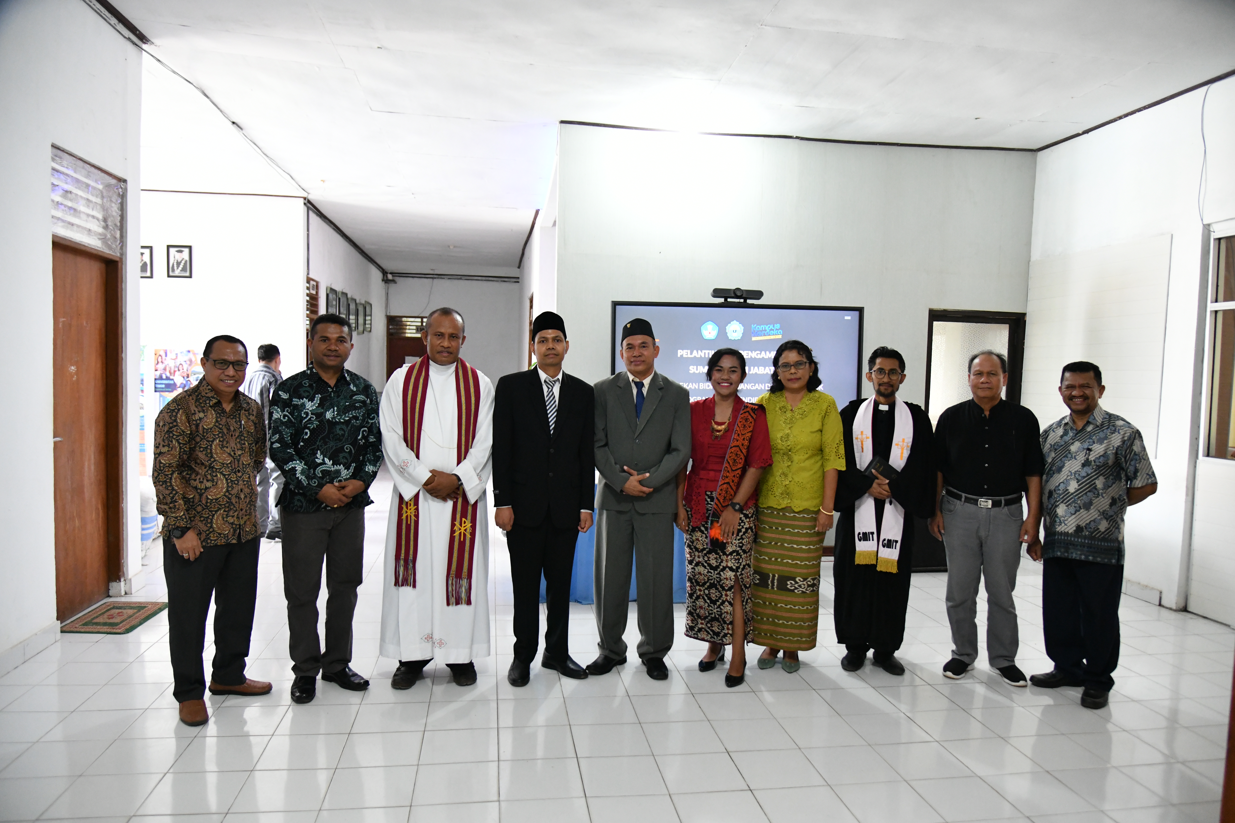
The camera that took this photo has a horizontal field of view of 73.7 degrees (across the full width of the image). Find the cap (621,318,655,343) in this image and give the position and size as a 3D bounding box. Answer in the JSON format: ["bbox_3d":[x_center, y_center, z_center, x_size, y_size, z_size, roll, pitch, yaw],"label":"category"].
[{"bbox_3d":[0.106,-0.408,4.120,0.168,0.105,0.215,2,-7,6],"label":"cap"}]

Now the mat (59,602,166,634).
[{"bbox_3d":[-2.908,1.195,4.774,0.410,0.012,0.610,1,3,-9],"label":"mat"}]

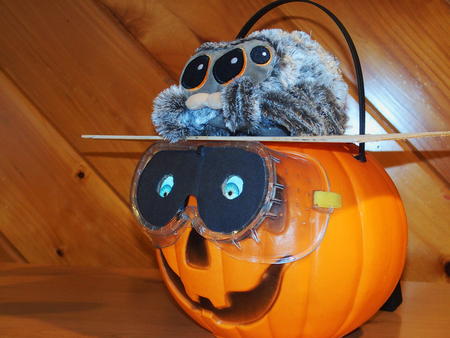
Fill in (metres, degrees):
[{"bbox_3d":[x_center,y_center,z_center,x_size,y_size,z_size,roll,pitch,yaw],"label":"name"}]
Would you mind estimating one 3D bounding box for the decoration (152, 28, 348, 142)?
[{"bbox_3d":[0.021,-0.069,0.605,0.128,0.094,0.140,2,3,42],"label":"decoration"}]

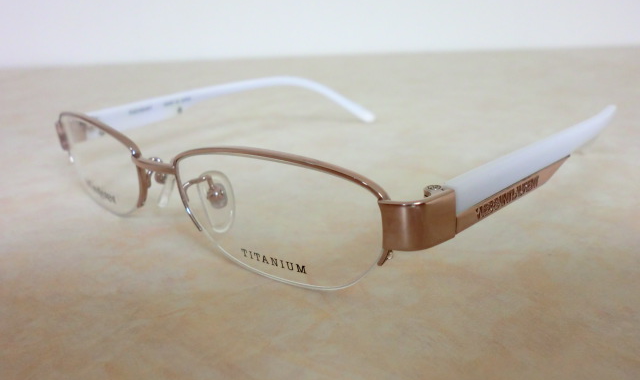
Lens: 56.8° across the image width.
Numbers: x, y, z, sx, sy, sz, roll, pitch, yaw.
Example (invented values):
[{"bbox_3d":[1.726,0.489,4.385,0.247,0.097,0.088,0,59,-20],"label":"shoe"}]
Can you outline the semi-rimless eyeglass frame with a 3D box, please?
[{"bbox_3d":[0.010,-0.017,0.188,0.140,0.029,0.143,14,23,41],"label":"semi-rimless eyeglass frame"}]

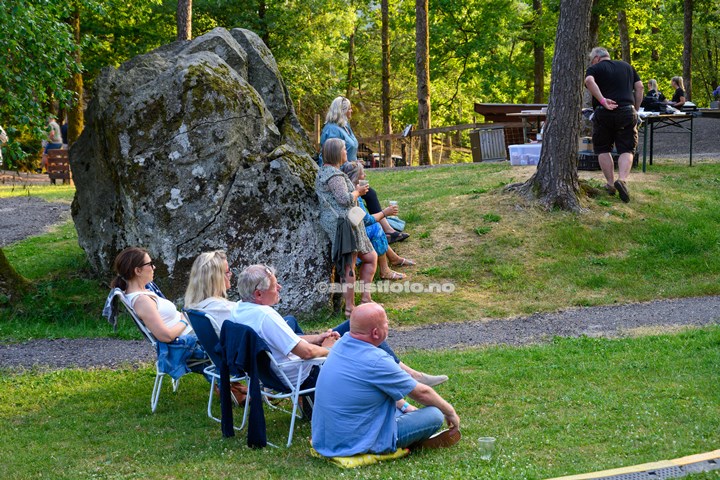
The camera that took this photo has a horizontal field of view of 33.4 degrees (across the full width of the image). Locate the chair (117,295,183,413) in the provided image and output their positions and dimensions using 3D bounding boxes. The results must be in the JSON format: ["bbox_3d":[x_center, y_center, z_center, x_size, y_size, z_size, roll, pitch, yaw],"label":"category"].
[{"bbox_3d":[-1.210,0.706,7.776,0.680,0.730,0.520,-1,6,-11],"label":"chair"}]

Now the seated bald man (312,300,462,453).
[{"bbox_3d":[0.125,0.758,7.026,0.780,0.850,0.680,-5,8,-38],"label":"seated bald man"}]

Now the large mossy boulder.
[{"bbox_3d":[-1.660,-0.830,12.484,2.700,2.770,2.600,0,6,0],"label":"large mossy boulder"}]

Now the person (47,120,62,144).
[{"bbox_3d":[-7.363,-2.316,28.500,0.700,1.320,0.500,2,6,21],"label":"person"}]

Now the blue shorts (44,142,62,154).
[{"bbox_3d":[-6.930,-2.039,26.939,0.480,0.260,0.400,0,6,0],"label":"blue shorts"}]

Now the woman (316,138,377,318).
[{"bbox_3d":[-0.125,-0.105,10.949,0.480,1.620,0.460,-2,6,-18],"label":"woman"}]

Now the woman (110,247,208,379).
[{"bbox_3d":[-1.140,0.557,7.761,0.930,1.030,0.500,-1,6,-10],"label":"woman"}]

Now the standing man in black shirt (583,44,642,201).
[{"bbox_3d":[2.830,-1.306,13.387,0.630,1.720,0.550,-1,6,-13],"label":"standing man in black shirt"}]

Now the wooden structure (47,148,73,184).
[{"bbox_3d":[-6.200,-1.468,24.587,0.500,0.720,0.500,0,6,0],"label":"wooden structure"}]

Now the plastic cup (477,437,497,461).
[{"bbox_3d":[0.695,1.143,6.563,0.095,0.115,0.095,0,6,0],"label":"plastic cup"}]

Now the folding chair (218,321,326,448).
[{"bbox_3d":[-0.480,0.807,7.313,0.640,0.730,0.550,-5,8,-36],"label":"folding chair"}]

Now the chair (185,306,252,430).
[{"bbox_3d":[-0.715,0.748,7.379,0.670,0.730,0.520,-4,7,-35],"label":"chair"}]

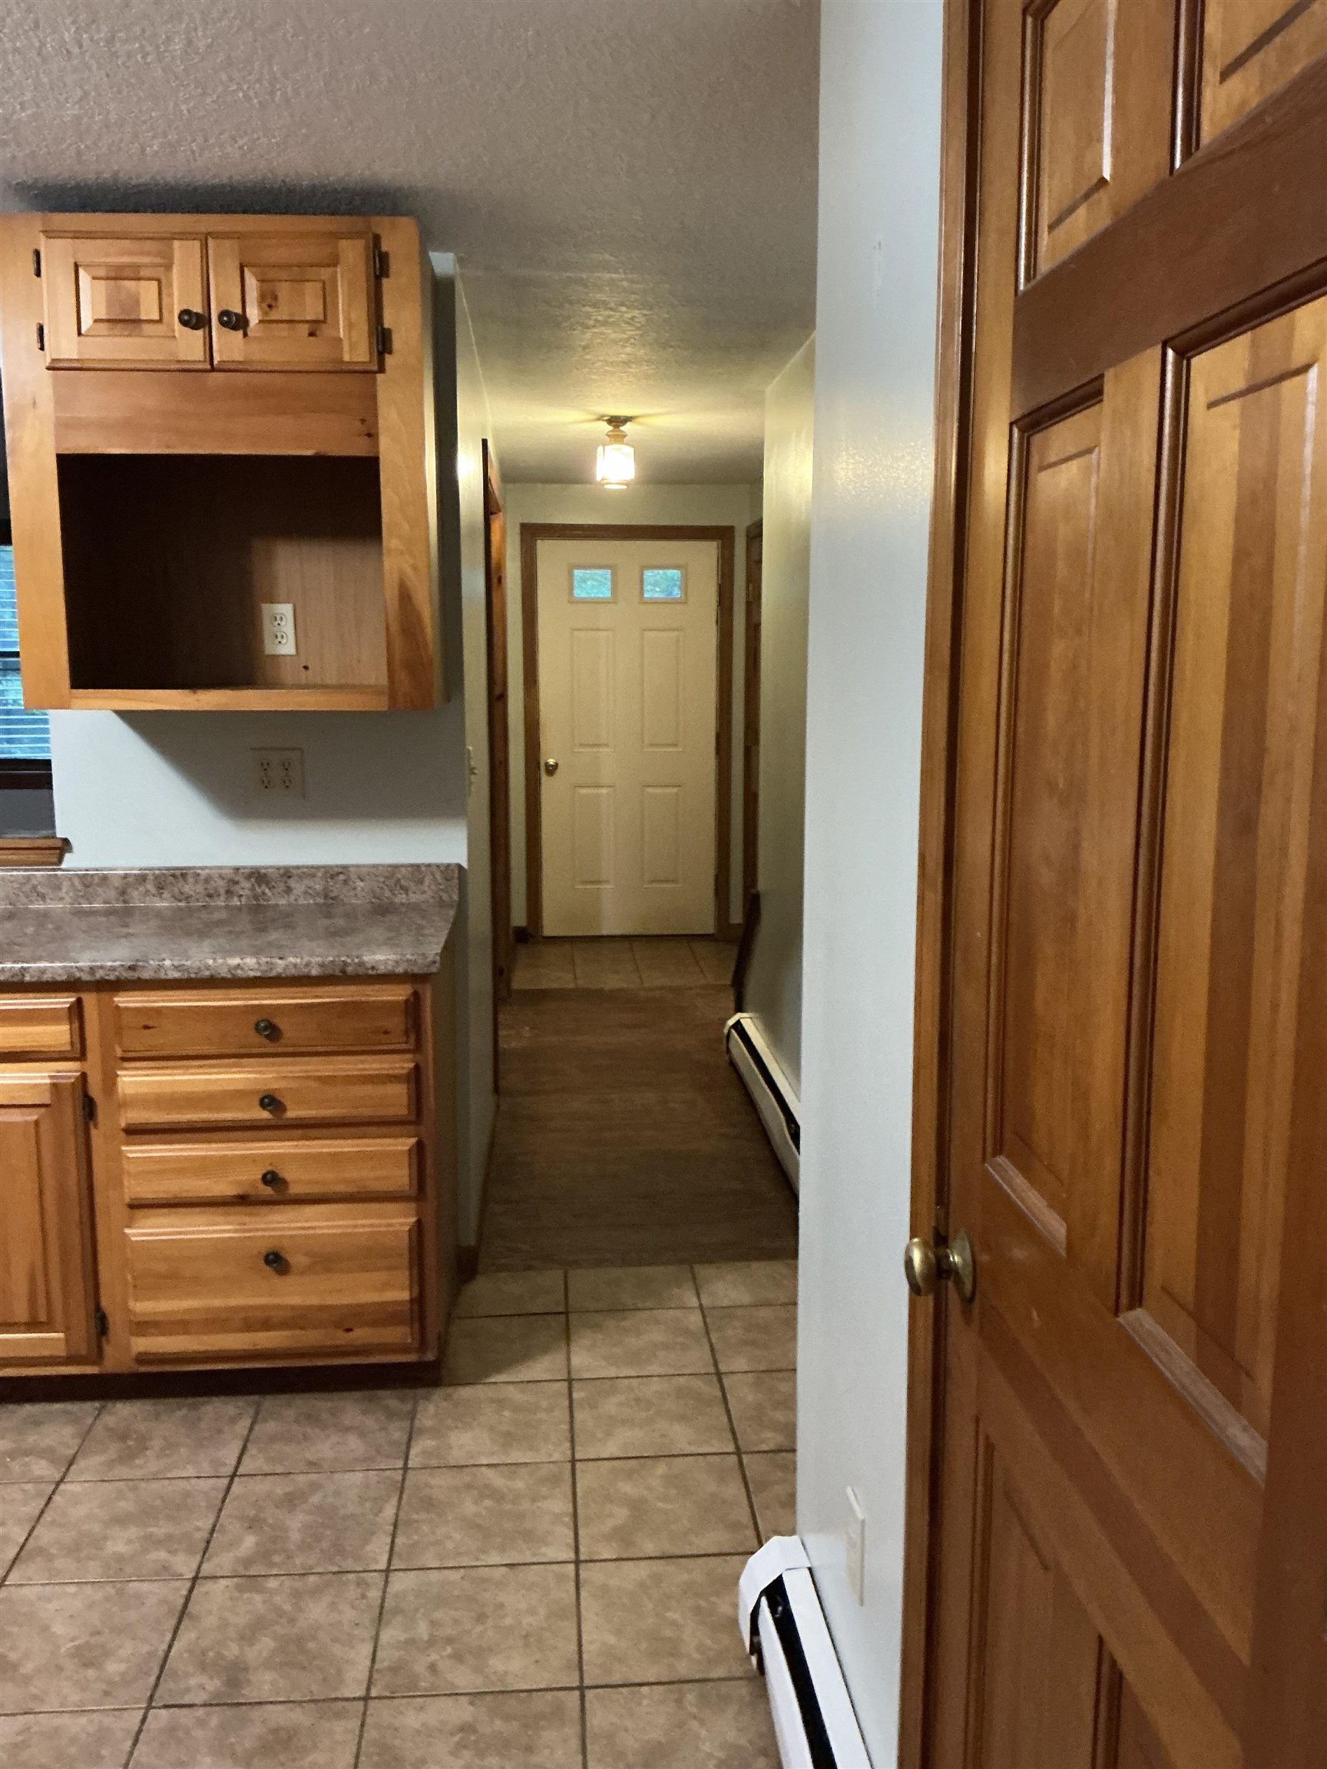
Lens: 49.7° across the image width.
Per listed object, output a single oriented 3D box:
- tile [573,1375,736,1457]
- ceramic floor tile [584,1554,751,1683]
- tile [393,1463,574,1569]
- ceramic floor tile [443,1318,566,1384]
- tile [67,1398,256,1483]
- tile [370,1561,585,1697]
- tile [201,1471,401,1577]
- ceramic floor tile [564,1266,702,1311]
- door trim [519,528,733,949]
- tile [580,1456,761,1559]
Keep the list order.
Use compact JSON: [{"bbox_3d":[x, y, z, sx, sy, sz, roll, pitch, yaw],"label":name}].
[{"bbox_3d":[-0.026,1.035,2.781,0.298,0.010,0.298,-1,8,-5],"label":"tile"},{"bbox_3d":[0.022,1.123,2.187,0.298,0.010,0.298,-1,8,-5],"label":"ceramic floor tile"},{"bbox_3d":[-0.302,1.082,2.460,0.298,0.010,0.298,-1,8,-5],"label":"tile"},{"bbox_3d":[-0.351,1.017,3.123,0.285,0.010,0.294,-1,9,-5],"label":"ceramic floor tile"},{"bbox_3d":[-0.957,1.073,2.777,0.305,0.010,0.294,-1,9,-5],"label":"tile"},{"bbox_3d":[-0.287,1.163,2.239,0.305,0.010,0.294,-1,9,-5],"label":"tile"},{"bbox_3d":[-0.622,1.118,2.508,0.305,0.010,0.294,-1,9,-5],"label":"tile"},{"bbox_3d":[-0.074,0.969,3.419,0.305,0.010,0.245,-1,9,-5],"label":"ceramic floor tile"},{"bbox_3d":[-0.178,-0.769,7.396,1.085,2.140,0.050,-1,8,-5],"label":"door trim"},{"bbox_3d":[-0.001,1.111,2.559,0.305,0.010,0.294,-1,9,-5],"label":"tile"}]

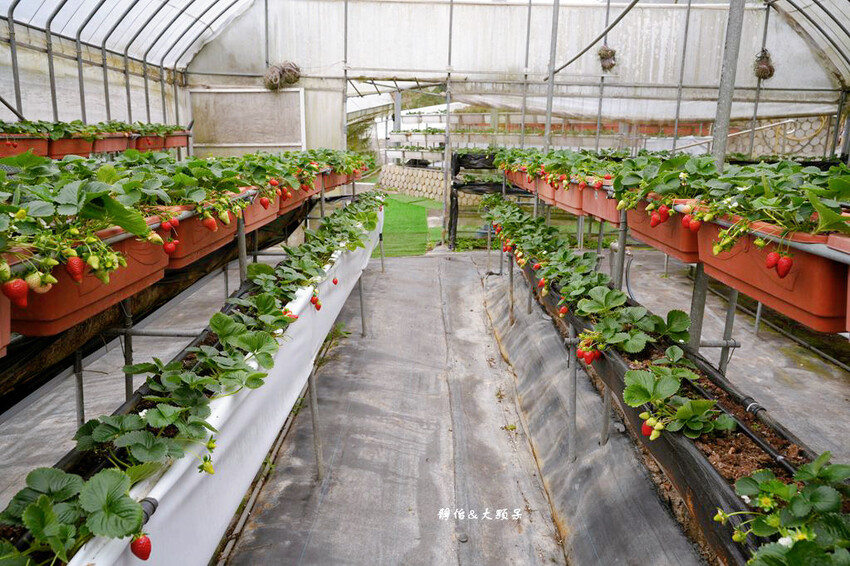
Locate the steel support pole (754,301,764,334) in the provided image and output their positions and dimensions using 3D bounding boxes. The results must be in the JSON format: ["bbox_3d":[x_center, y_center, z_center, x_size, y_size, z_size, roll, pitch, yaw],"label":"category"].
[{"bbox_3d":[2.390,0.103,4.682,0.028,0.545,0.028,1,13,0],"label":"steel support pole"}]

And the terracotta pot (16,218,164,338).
[{"bbox_3d":[-0.783,-0.042,1.459,0.250,0.183,0.670,1,13,0],"label":"terracotta pot"}]

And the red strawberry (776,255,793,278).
[{"bbox_3d":[0.713,-0.033,1.310,0.031,0.046,0.031,9,14,28],"label":"red strawberry"}]

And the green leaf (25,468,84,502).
[{"bbox_3d":[-0.639,0.349,1.140,0.100,0.035,0.060,-2,12,-16],"label":"green leaf"}]

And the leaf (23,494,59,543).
[{"bbox_3d":[-0.606,0.371,1.042,0.057,0.050,0.060,-3,13,-21],"label":"leaf"}]

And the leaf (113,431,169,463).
[{"bbox_3d":[-0.525,0.302,1.220,0.100,0.045,0.075,-4,14,-24],"label":"leaf"}]

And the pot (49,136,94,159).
[{"bbox_3d":[-2.988,-1.127,5.373,0.260,0.200,0.690,2,12,0],"label":"pot"}]

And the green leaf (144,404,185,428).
[{"bbox_3d":[-0.532,0.273,1.350,0.083,0.040,0.065,-3,13,-22],"label":"green leaf"}]

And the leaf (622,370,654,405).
[{"bbox_3d":[0.485,0.239,1.500,0.073,0.055,0.060,6,13,19],"label":"leaf"}]

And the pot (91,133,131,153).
[{"bbox_3d":[-2.672,-1.191,5.582,0.250,0.183,0.670,1,13,0],"label":"pot"}]

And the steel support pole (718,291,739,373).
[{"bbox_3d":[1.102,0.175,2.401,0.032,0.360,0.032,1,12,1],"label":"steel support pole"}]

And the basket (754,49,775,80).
[{"bbox_3d":[3.797,-2.443,7.390,0.220,0.360,0.220,8,14,25],"label":"basket"}]

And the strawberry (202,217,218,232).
[{"bbox_3d":[-0.686,-0.187,2.113,0.040,0.052,0.040,-22,11,6],"label":"strawberry"}]

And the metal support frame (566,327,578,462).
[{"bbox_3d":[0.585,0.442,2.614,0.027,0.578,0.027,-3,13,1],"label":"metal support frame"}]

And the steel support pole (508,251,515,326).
[{"bbox_3d":[0.607,0.035,4.613,0.030,0.545,0.030,-3,13,1],"label":"steel support pole"}]

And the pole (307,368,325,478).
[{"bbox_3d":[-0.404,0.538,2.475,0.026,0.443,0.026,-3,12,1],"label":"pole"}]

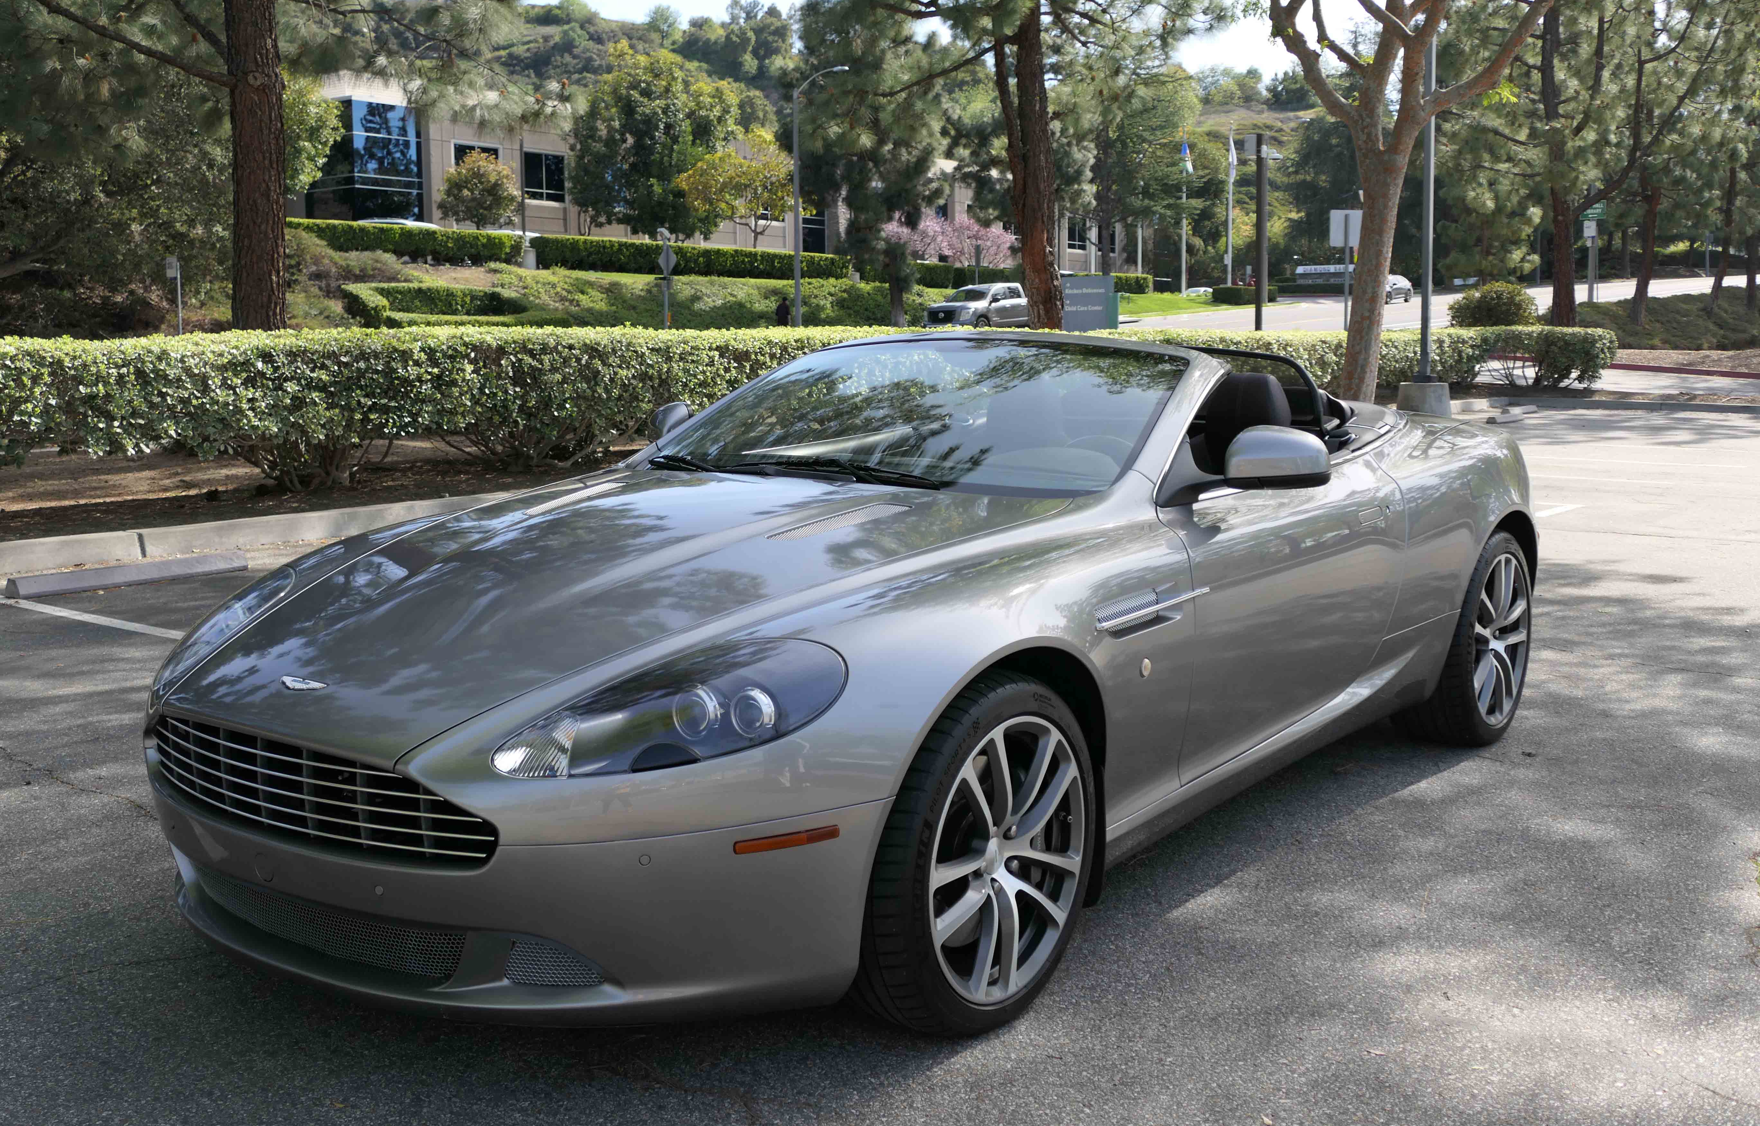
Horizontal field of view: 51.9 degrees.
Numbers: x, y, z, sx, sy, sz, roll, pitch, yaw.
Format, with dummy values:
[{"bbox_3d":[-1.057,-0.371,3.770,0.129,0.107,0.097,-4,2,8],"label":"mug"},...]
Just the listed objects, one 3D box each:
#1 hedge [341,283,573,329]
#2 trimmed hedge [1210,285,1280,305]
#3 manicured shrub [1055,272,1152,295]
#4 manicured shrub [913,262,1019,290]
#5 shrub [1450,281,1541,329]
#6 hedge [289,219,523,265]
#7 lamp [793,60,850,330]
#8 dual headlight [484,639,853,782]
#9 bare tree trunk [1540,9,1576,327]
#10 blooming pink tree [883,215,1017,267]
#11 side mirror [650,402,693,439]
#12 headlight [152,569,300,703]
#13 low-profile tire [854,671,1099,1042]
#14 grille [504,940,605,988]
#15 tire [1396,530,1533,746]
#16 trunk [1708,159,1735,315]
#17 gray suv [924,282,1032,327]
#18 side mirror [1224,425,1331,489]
[{"bbox_3d":[-12.923,-7.693,56.200,2.800,1.800,7.800,4,8,34],"label":"hedge"},{"bbox_3d":[18.000,-13.200,89.000,3.300,0.950,1.800,1,8,11],"label":"trimmed hedge"},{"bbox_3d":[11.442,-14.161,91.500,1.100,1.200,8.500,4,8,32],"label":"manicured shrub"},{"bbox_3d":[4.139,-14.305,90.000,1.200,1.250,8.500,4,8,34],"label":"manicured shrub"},{"bbox_3d":[15.274,-6.229,45.000,2.250,1.600,2.100,2,7,19],"label":"shrub"},{"bbox_3d":[-16.450,-11.250,63.800,1.200,1.150,10.000,5,9,35],"label":"hedge"},{"bbox_3d":[-2.043,-12.430,62.500,2.100,9.500,0.300,4,8,30],"label":"lamp"},{"bbox_3d":[-0.313,0.223,2.859,0.320,0.200,0.530,4,9,26],"label":"dual headlight"},{"bbox_3d":[17.257,-9.935,46.000,0.750,8.300,0.620,0,7,0],"label":"bare tree trunk"},{"bbox_3d":[3.700,-17.100,97.000,7.000,3.700,5.500,0,8,0],"label":"blooming pink tree"},{"bbox_3d":[-0.589,-0.387,5.163,0.250,0.150,0.145,6,10,37],"label":"side mirror"},{"bbox_3d":[-1.359,0.140,3.768,0.320,0.210,0.540,6,10,37],"label":"headlight"},{"bbox_3d":[0.140,0.518,3.265,0.240,0.665,0.670,6,10,36],"label":"low-profile tire"},{"bbox_3d":[-0.504,0.628,2.822,0.190,0.080,0.055,3,8,21],"label":"grille"},{"bbox_3d":[1.742,0.218,5.468,0.280,0.670,0.670,6,10,36],"label":"tire"},{"bbox_3d":[25.608,-9.871,55.000,0.750,4.700,0.450,3,7,25],"label":"trunk"},{"bbox_3d":[3.744,-9.246,66.112,2.000,1.920,5.500,4,8,33],"label":"gray suv"},{"bbox_3d":[0.870,-0.230,3.982,0.235,0.155,0.140,6,10,36],"label":"side mirror"}]

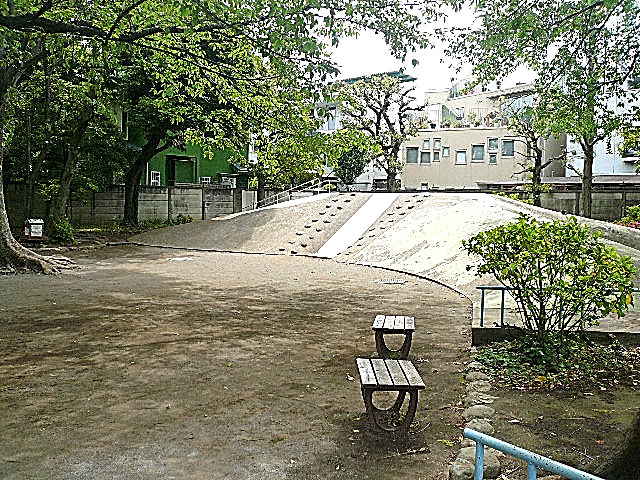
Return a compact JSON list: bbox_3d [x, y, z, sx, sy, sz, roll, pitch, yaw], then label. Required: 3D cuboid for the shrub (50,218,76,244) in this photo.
[{"bbox_3d":[-9.750,-0.350,19.617,1.000,1.070,0.950,-2,4,-26],"label":"shrub"}]

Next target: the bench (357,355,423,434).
[{"bbox_3d":[0.523,1.179,3.967,0.440,0.350,0.670,0,4,1],"label":"bench"}]

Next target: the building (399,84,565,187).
[{"bbox_3d":[9.300,-4.450,30.982,9.200,8.200,7.500,1,4,8],"label":"building"}]

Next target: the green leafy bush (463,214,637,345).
[{"bbox_3d":[2.500,0.441,5.739,1.800,1.440,1.550,0,4,0],"label":"green leafy bush"}]

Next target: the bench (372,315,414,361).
[{"bbox_3d":[0.820,1.071,5.688,0.435,0.350,0.665,1,4,10],"label":"bench"}]

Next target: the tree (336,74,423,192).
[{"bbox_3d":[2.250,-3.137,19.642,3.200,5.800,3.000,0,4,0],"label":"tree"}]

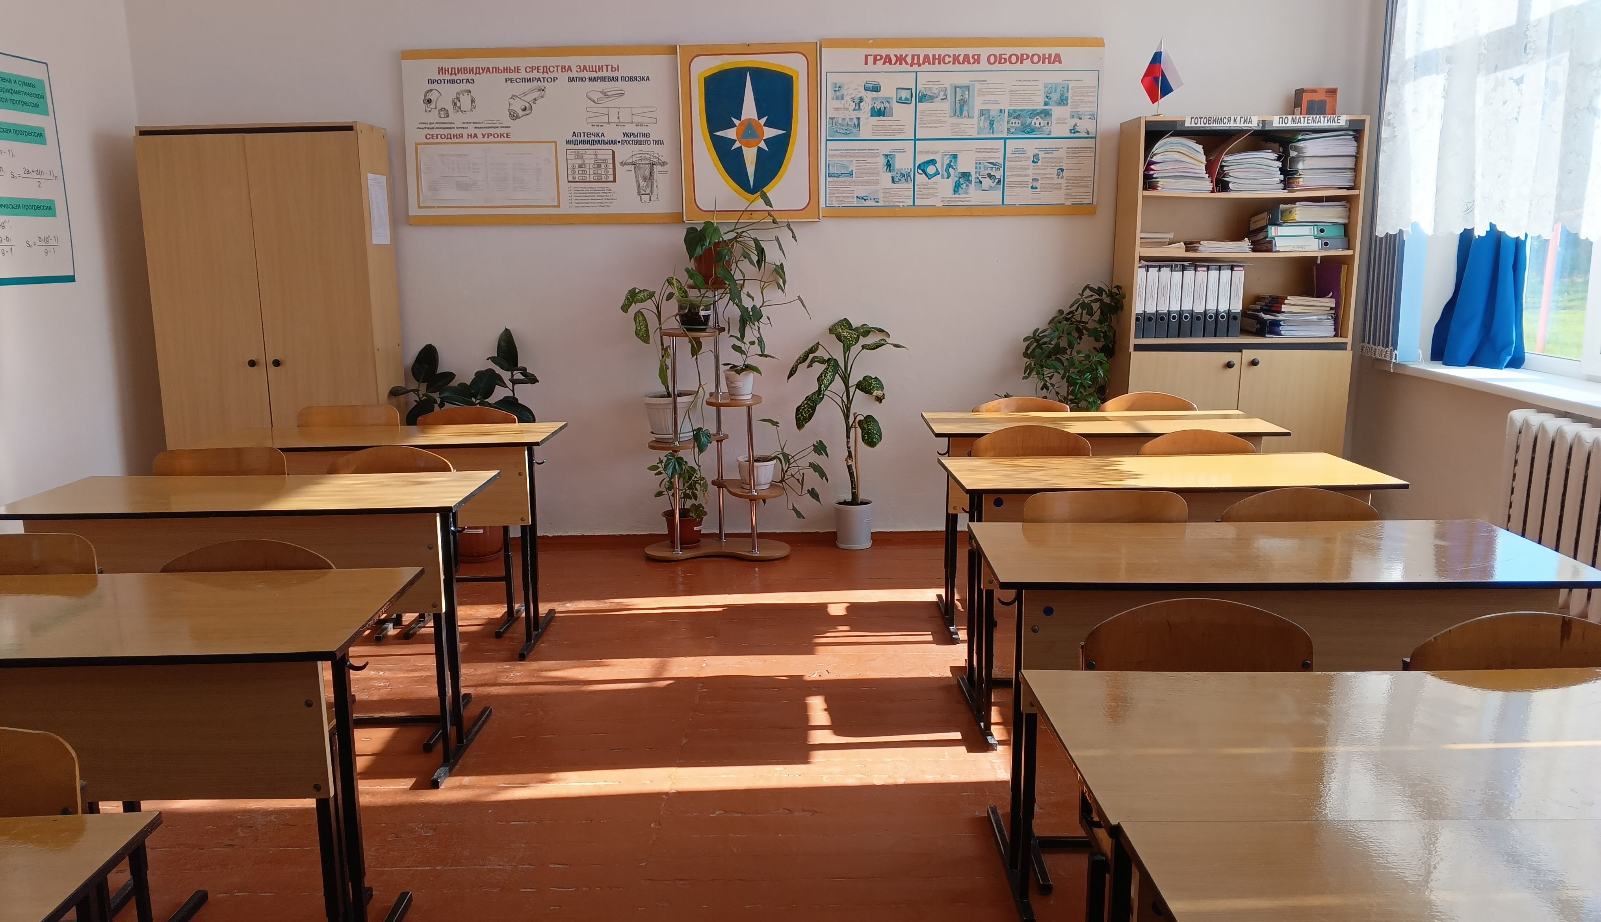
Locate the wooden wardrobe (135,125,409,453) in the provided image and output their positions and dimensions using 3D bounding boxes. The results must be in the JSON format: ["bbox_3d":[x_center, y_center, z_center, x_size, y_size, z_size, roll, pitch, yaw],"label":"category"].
[{"bbox_3d":[-2.312,-0.498,4.997,0.930,1.925,0.360,-1,11,-1],"label":"wooden wardrobe"}]

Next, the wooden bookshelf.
[{"bbox_3d":[1.932,-0.521,5.049,0.950,1.960,0.360,0,10,0],"label":"wooden bookshelf"}]

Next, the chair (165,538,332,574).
[{"bbox_3d":[-1.180,0.596,2.242,0.400,0.800,0.450,-1,11,-1],"label":"chair"}]

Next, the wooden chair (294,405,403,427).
[{"bbox_3d":[-1.764,0.221,4.223,0.420,0.830,0.470,0,10,0],"label":"wooden chair"}]

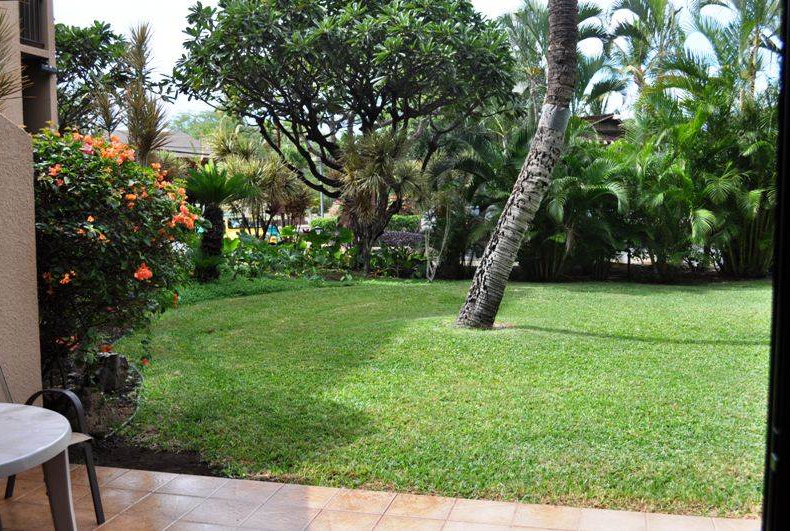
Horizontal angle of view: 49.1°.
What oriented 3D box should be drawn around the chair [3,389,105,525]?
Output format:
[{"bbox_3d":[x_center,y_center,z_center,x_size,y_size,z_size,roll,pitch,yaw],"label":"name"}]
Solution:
[{"bbox_3d":[-1.838,0.798,4.052,0.770,0.880,0.560,3,6,29],"label":"chair"}]

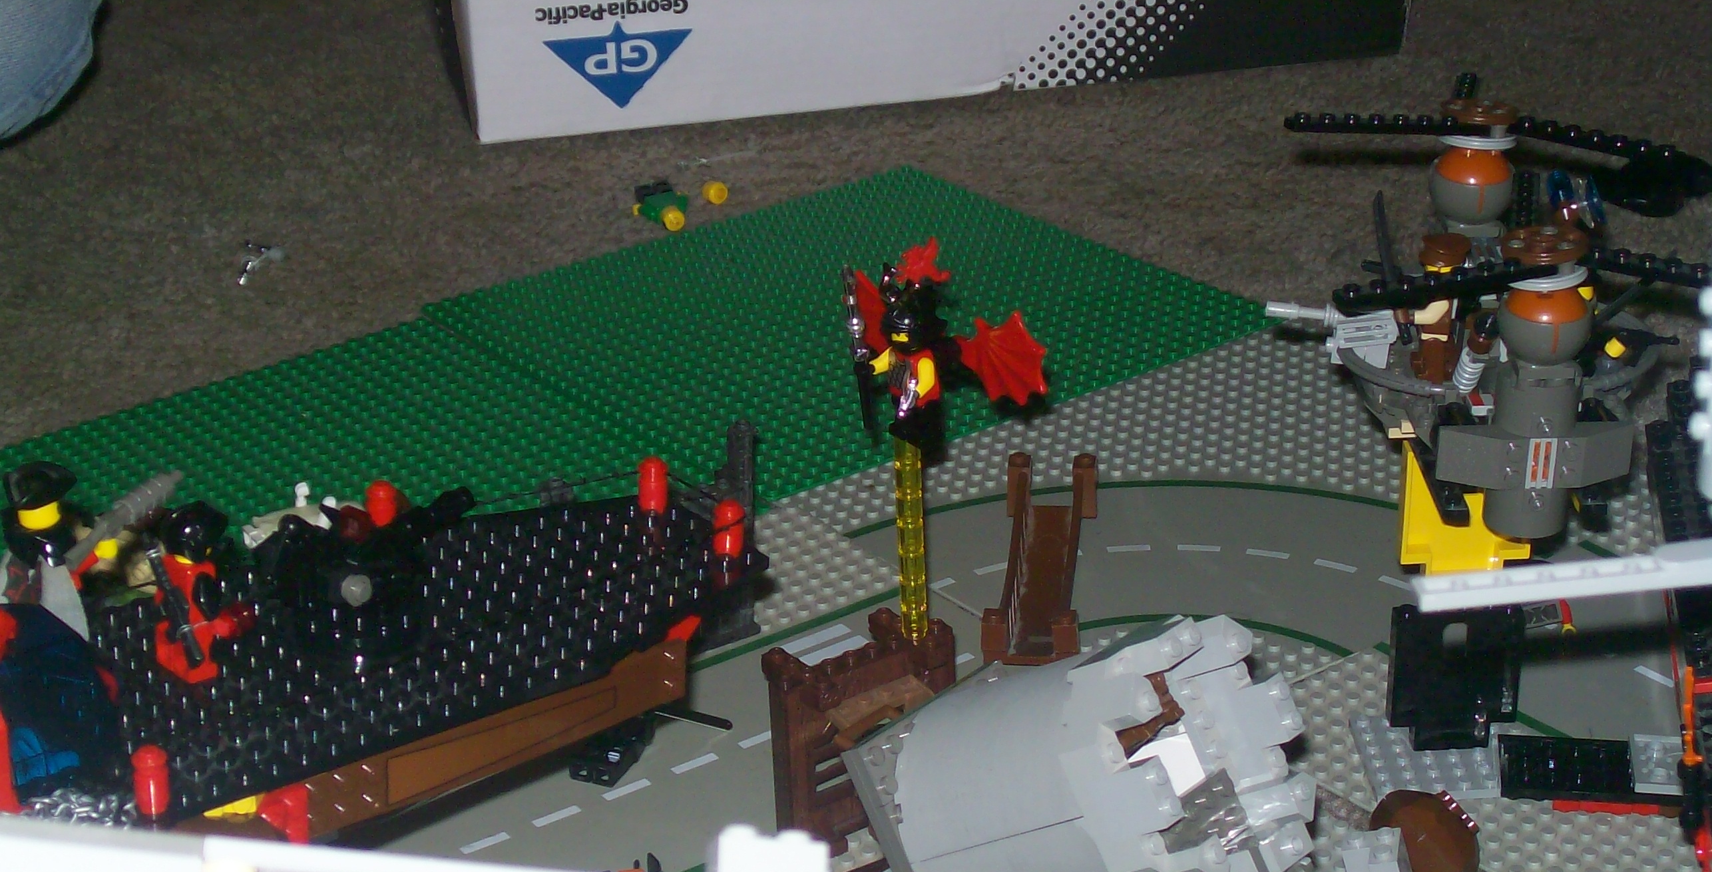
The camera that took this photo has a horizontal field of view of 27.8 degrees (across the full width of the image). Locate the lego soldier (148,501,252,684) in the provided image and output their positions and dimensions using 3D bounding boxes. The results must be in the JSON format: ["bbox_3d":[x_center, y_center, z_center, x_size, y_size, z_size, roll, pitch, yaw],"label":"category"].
[{"bbox_3d":[-0.160,0.036,0.834,0.019,0.043,0.019,-17,31,-38],"label":"lego soldier"}]

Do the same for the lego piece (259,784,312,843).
[{"bbox_3d":[-0.131,0.087,0.794,0.013,0.015,0.007,-17,31,-38],"label":"lego piece"}]

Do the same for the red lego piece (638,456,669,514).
[{"bbox_3d":[-0.055,0.013,0.936,0.008,0.015,0.008,3,24,-1],"label":"red lego piece"}]

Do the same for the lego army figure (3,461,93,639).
[{"bbox_3d":[-0.198,0.029,0.842,0.023,0.046,0.018,13,26,21],"label":"lego army figure"}]

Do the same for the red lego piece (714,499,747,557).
[{"bbox_3d":[-0.033,0.023,0.914,0.008,0.015,0.008,3,24,-1],"label":"red lego piece"}]

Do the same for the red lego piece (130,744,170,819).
[{"bbox_3d":[-0.158,0.077,0.776,0.008,0.015,0.008,3,24,-1],"label":"red lego piece"}]

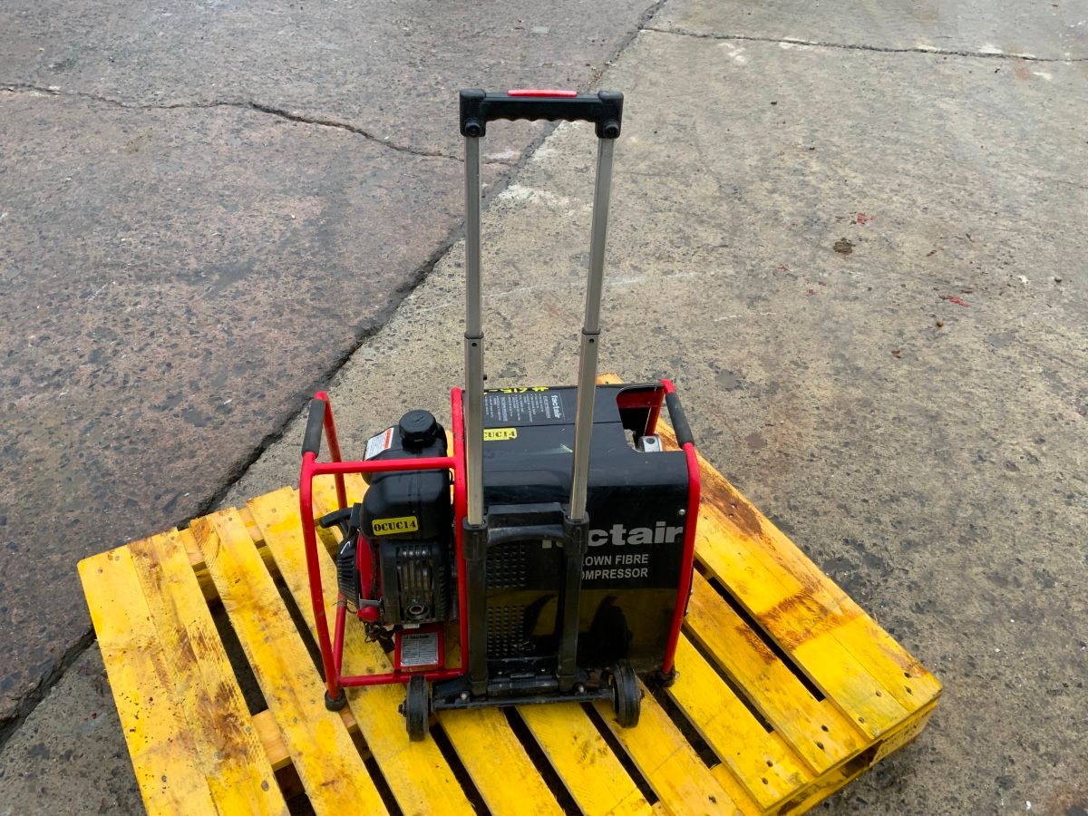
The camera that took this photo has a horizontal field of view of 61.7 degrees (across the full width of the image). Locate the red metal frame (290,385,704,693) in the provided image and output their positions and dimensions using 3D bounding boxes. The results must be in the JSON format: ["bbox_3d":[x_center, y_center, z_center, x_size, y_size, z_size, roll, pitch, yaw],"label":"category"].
[{"bbox_3d":[-0.074,0.194,1.492,0.575,0.450,0.352,-2,40,-5],"label":"red metal frame"}]

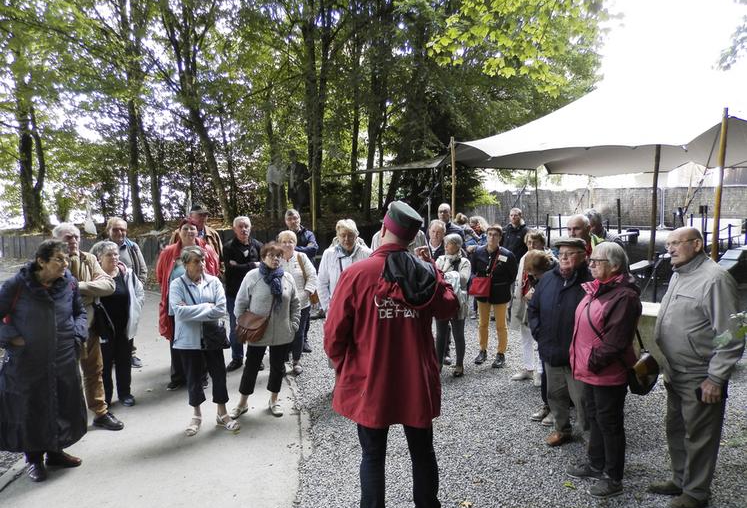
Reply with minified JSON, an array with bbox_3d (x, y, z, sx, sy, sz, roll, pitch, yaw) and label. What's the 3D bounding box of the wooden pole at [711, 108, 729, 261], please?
[{"bbox_3d":[5.733,-0.660,8.977,0.095,3.450,0.095,0,5,0],"label":"wooden pole"}]

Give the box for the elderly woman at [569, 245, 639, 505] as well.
[{"bbox_3d":[1.523,0.733,3.557,0.380,1.620,0.500,-3,6,-28],"label":"elderly woman"}]

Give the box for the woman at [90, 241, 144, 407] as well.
[{"bbox_3d":[-2.455,0.616,5.173,0.500,1.570,0.360,-5,7,-43],"label":"woman"}]

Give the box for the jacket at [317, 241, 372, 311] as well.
[{"bbox_3d":[-0.252,0.237,5.040,0.560,0.750,0.360,-1,5,-9],"label":"jacket"}]

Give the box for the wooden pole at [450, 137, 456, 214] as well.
[{"bbox_3d":[1.927,-1.009,12.961,0.085,3.450,0.085,0,5,0],"label":"wooden pole"}]

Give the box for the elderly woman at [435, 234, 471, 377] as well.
[{"bbox_3d":[0.899,0.560,6.076,0.460,1.560,0.350,1,5,14],"label":"elderly woman"}]

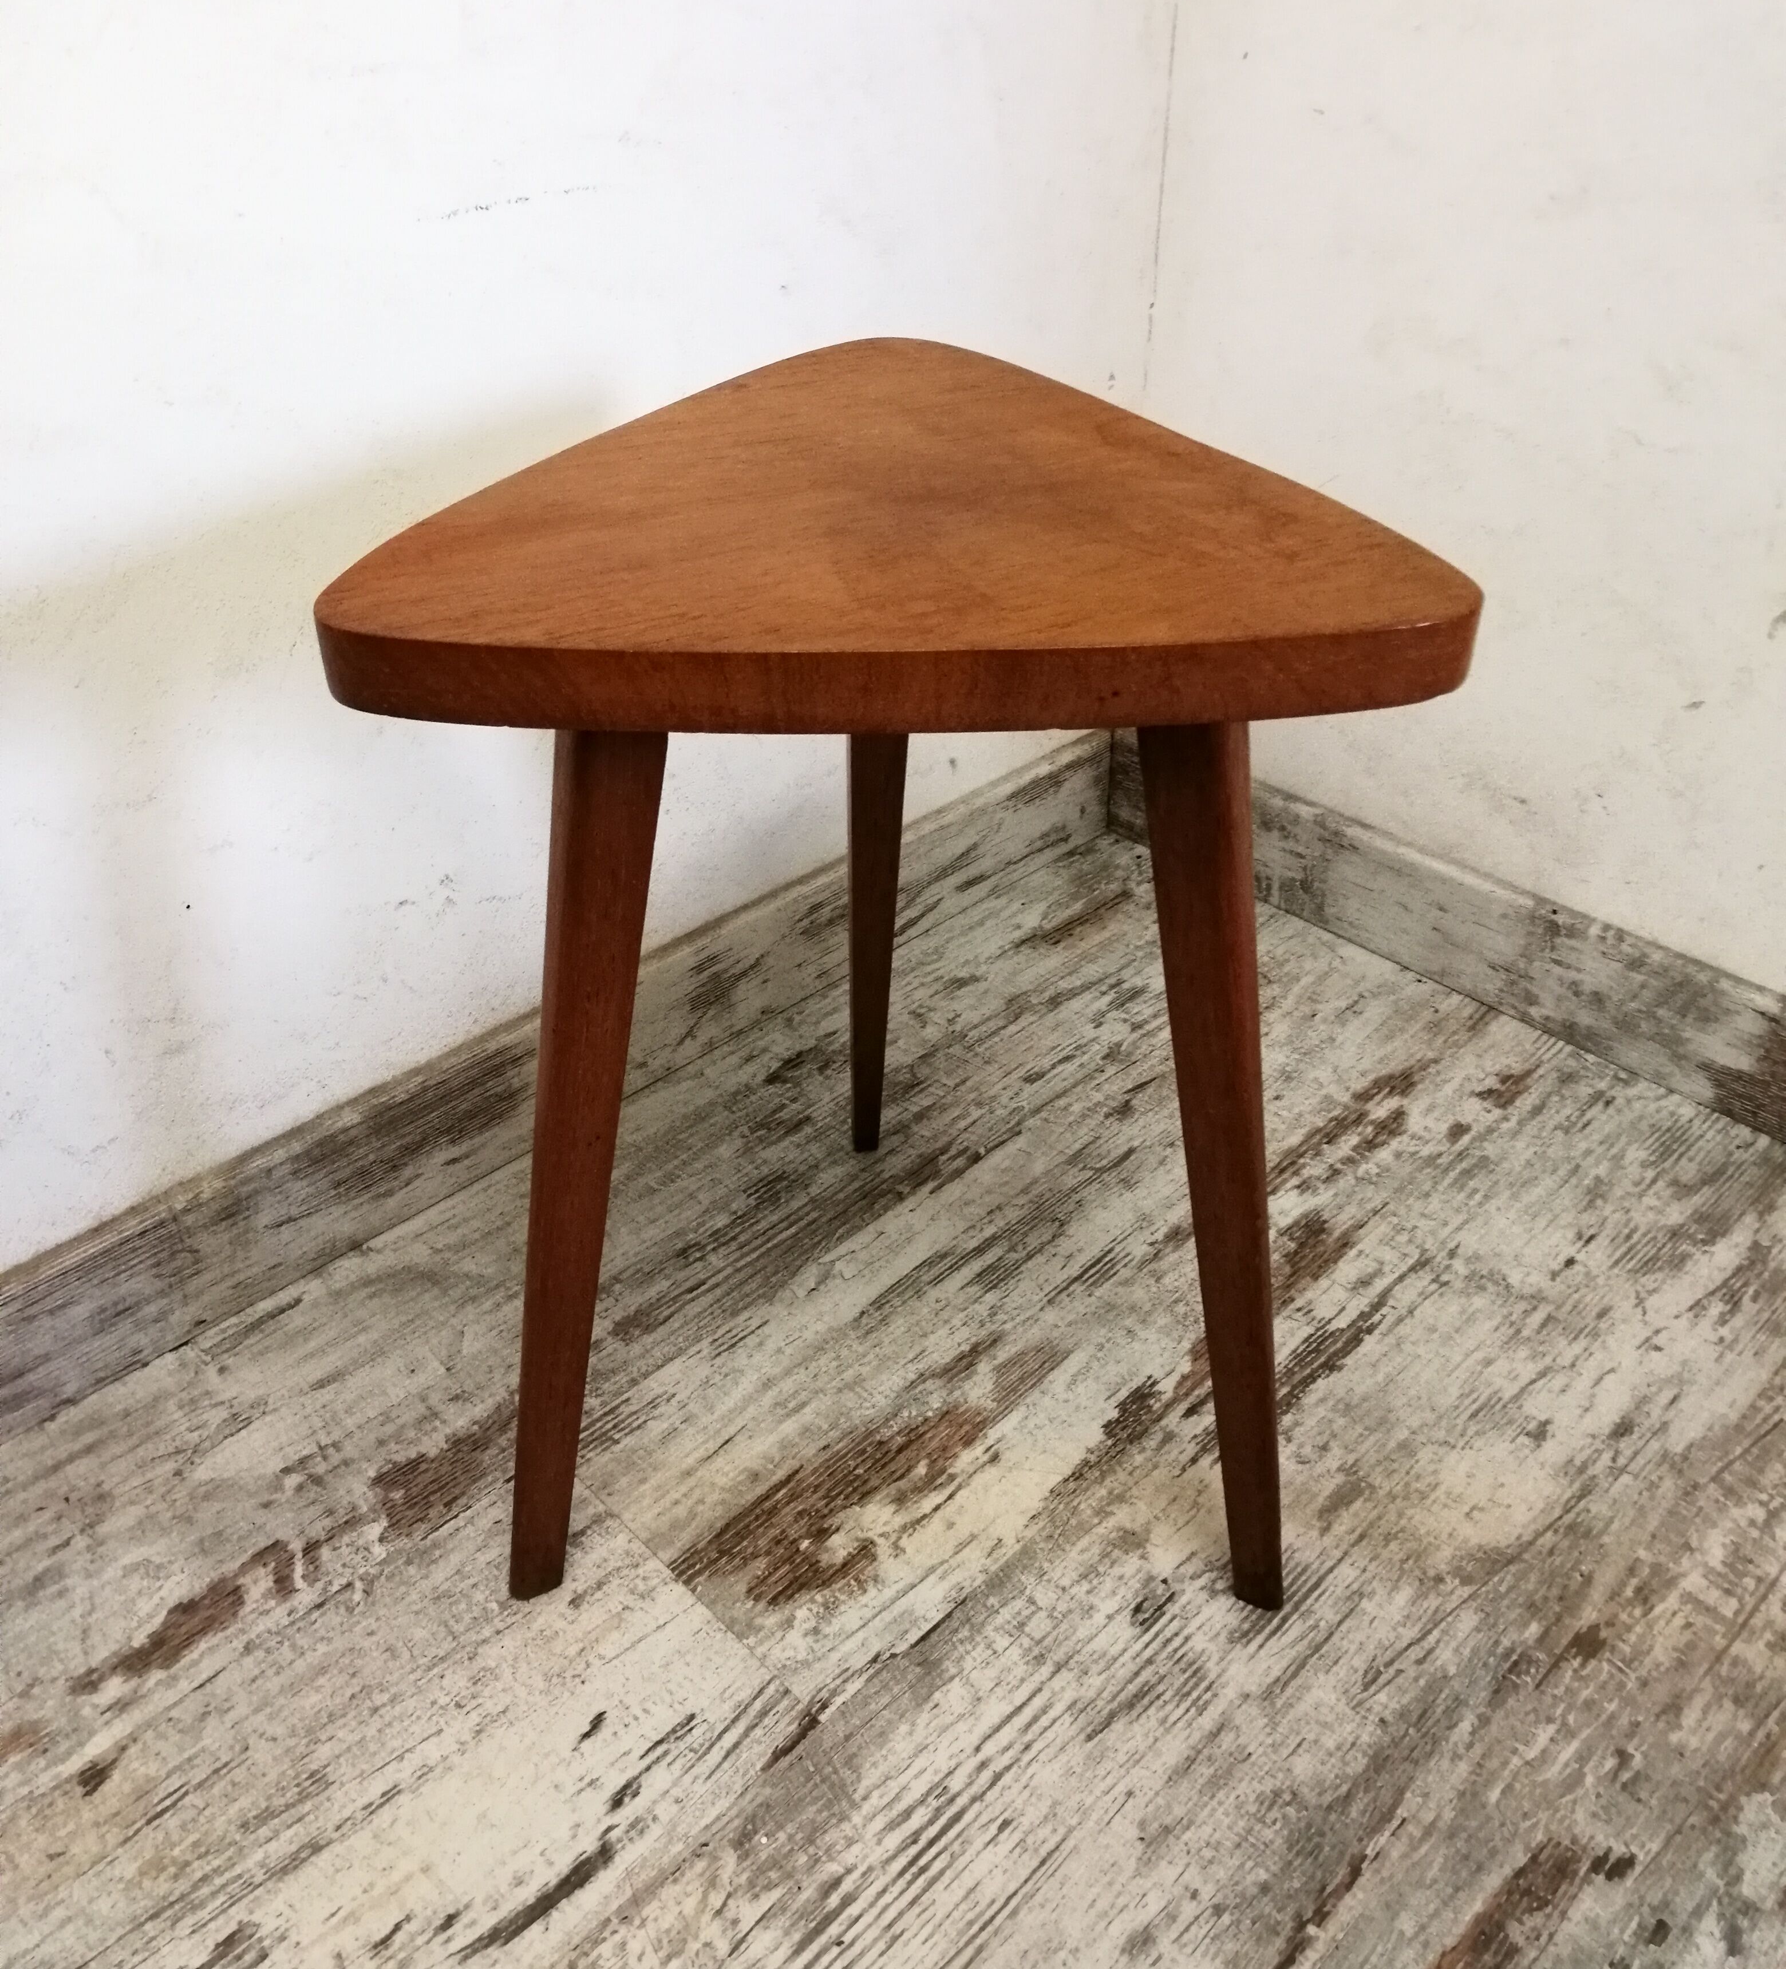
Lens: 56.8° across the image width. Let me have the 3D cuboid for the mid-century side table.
[{"bbox_3d":[0.001,-0.002,0.746,0.356,0.481,0.357,0,36,0],"label":"mid-century side table"}]

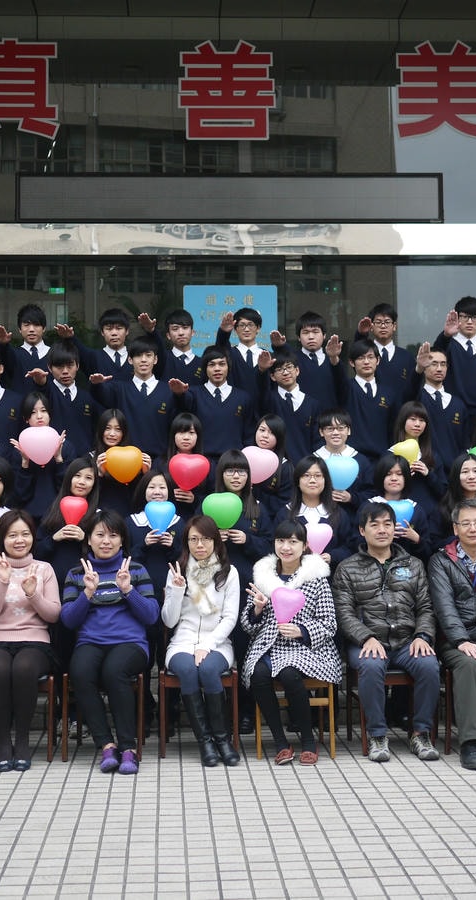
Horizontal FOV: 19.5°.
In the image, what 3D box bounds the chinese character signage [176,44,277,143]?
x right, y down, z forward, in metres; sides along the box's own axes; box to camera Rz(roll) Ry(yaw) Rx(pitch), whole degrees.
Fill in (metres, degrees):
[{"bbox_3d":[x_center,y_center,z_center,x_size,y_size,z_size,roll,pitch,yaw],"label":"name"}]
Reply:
[{"bbox_3d":[-0.107,-3.682,14.200,1.000,1.020,0.040,0,-2,-3],"label":"chinese character signage"}]

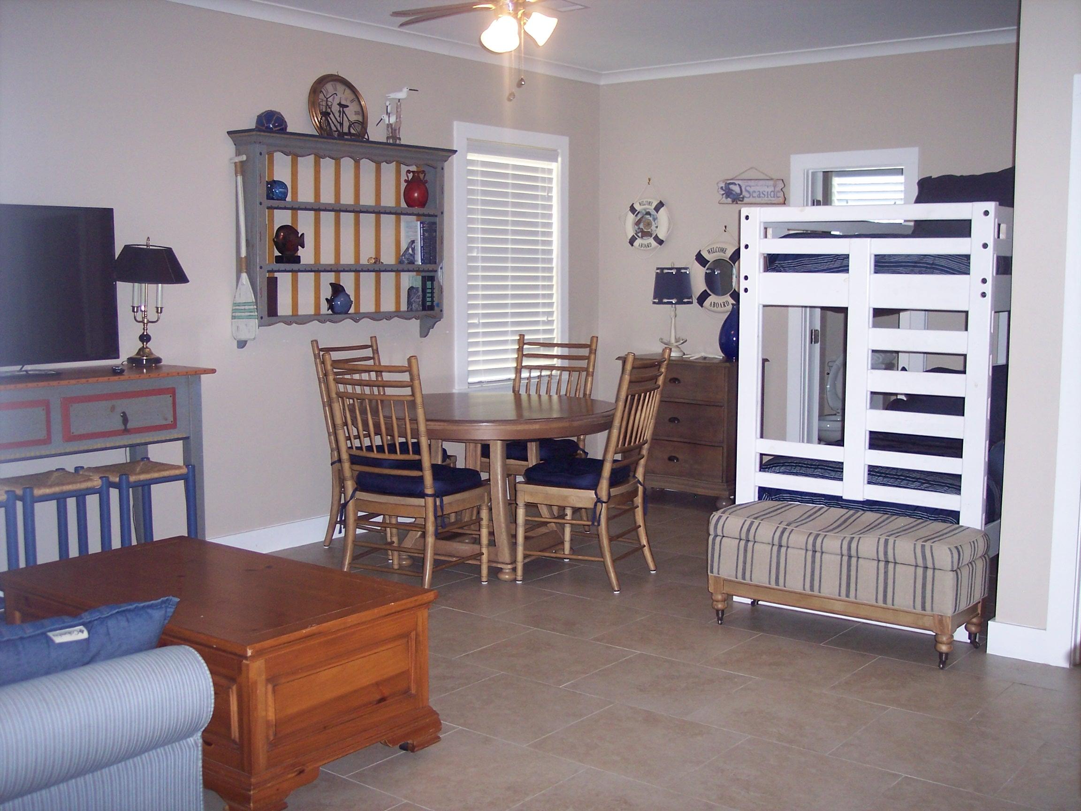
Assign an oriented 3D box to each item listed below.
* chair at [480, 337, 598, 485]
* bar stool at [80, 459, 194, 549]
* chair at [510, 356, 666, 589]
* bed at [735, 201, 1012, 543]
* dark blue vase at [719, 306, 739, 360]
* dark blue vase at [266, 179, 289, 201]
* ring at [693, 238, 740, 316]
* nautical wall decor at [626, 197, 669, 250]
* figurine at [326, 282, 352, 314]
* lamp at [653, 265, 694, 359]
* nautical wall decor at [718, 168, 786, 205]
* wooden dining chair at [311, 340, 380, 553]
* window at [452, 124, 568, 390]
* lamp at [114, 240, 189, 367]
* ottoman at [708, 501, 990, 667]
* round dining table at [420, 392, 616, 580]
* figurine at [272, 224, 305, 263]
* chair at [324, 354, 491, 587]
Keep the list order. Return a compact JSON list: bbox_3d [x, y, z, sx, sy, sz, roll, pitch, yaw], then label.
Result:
[{"bbox_3d":[-0.018,0.175,6.561,0.523,1.081,0.570,3,7,25],"label":"chair"},{"bbox_3d":[-1.638,0.558,4.963,0.338,0.635,0.338,5,8,38],"label":"bar stool"},{"bbox_3d":[0.258,0.274,5.709,0.570,1.081,0.523,3,7,27],"label":"chair"},{"bbox_3d":[1.904,-0.045,5.779,1.075,1.704,2.036,5,8,37],"label":"bed"},{"bbox_3d":[1.183,-0.442,7.419,0.195,0.355,0.195,5,8,38],"label":"dark blue vase"},{"bbox_3d":[-1.292,-1.048,5.946,0.120,0.108,0.120,0,6,0],"label":"dark blue vase"},{"bbox_3d":[1.152,-0.812,7.762,0.444,0.450,0.047,5,8,37],"label":"ring"},{"bbox_3d":[0.715,-1.197,8.068,0.341,0.340,0.041,5,8,37],"label":"nautical wall decor"},{"bbox_3d":[-1.057,-0.564,6.406,0.161,0.173,0.088,-5,8,-37],"label":"figurine"},{"bbox_3d":[0.850,-0.604,7.797,0.262,0.594,0.262,0,7,0],"label":"lamp"},{"bbox_3d":[1.284,-1.341,7.454,0.482,0.228,0.022,5,8,38],"label":"nautical wall decor"},{"bbox_3d":[-0.816,0.197,6.363,0.570,1.081,0.523,5,8,35],"label":"wooden dining chair"},{"bbox_3d":[-0.184,-0.915,7.555,0.100,1.575,1.110,5,8,38],"label":"window"},{"bbox_3d":[-1.706,-0.448,5.260,0.365,0.560,0.365,5,8,38],"label":"lamp"},{"bbox_3d":[1.202,0.681,4.819,1.006,0.478,0.393,5,8,37],"label":"ottoman"},{"bbox_3d":[-0.272,0.379,6.053,1.330,0.773,1.330,0,6,0],"label":"round dining table"},{"bbox_3d":[-1.252,-0.797,6.020,0.080,0.199,0.200,5,8,38],"label":"figurine"},{"bbox_3d":[-0.590,0.294,5.434,0.530,1.076,0.580,3,7,27],"label":"chair"}]

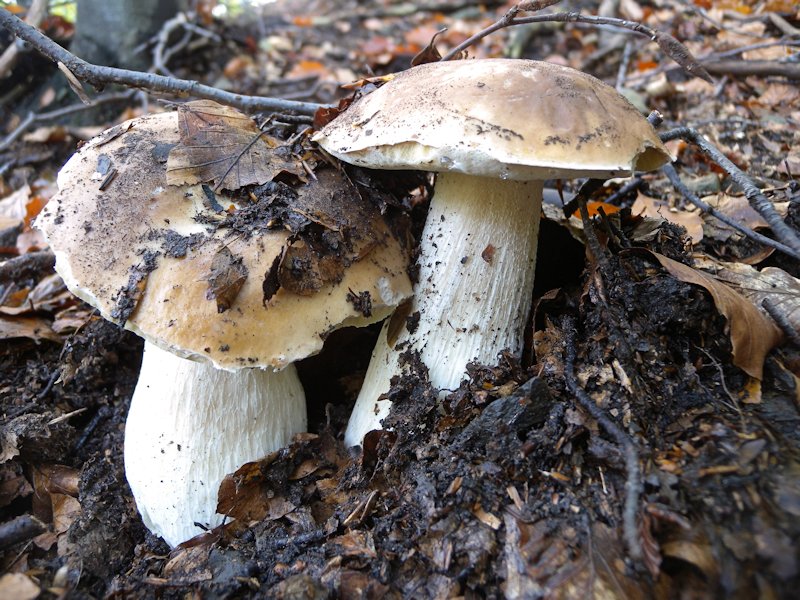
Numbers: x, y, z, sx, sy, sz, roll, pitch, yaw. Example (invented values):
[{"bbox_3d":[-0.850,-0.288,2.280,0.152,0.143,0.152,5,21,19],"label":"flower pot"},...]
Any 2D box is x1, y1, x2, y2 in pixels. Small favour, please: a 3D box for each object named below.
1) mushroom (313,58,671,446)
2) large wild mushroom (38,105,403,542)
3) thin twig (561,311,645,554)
[{"bbox_3d":[0.037,-0.026,0.332,0.169,0.182,0.166,6,19,0],"label":"mushroom"},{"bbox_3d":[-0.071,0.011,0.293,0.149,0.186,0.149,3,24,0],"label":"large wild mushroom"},{"bbox_3d":[0.091,0.053,0.289,0.022,0.012,0.129,-2,43,-3],"label":"thin twig"}]

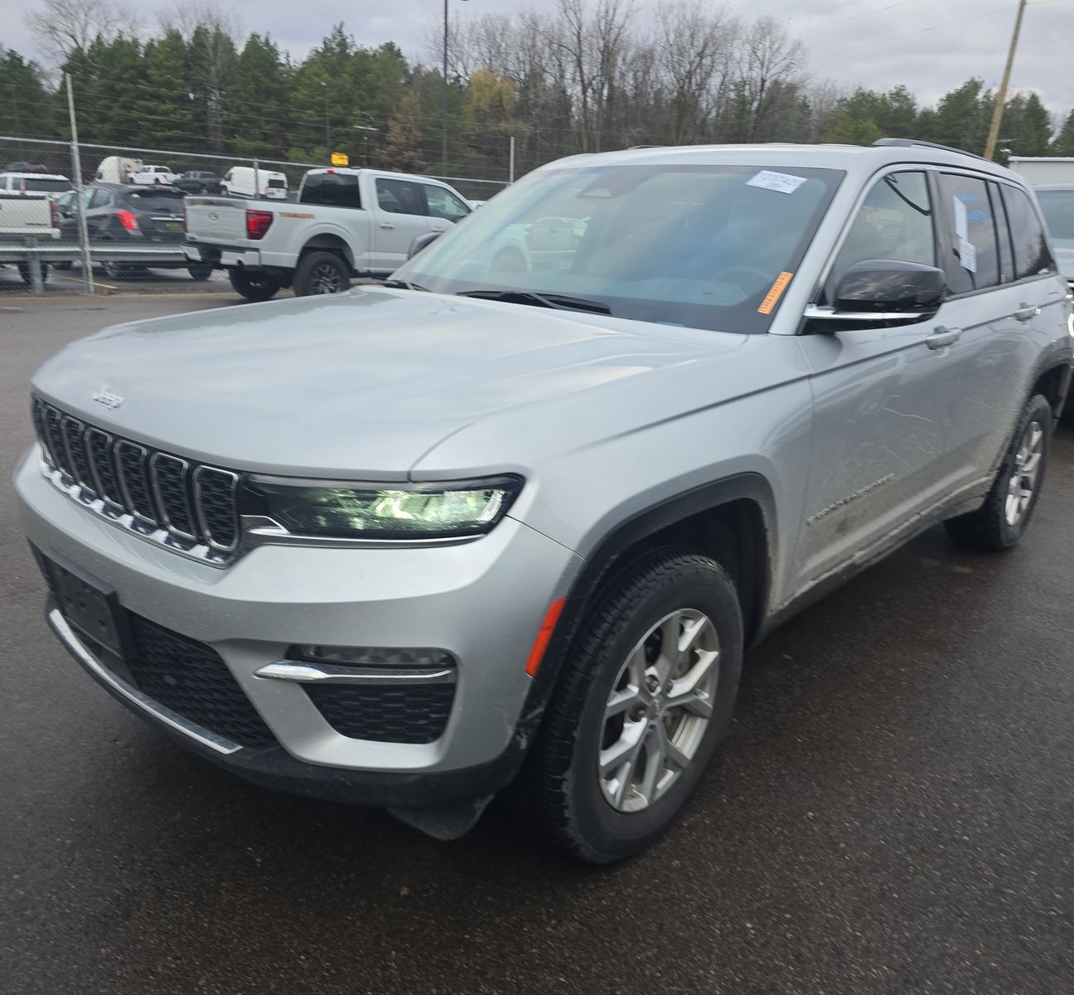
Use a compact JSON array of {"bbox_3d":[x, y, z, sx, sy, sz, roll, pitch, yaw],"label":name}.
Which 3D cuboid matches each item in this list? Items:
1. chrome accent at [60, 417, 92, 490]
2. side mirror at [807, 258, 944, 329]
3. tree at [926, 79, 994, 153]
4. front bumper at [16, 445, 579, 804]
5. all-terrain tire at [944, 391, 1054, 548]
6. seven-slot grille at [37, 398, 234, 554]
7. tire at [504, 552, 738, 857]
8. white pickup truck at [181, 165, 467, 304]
[{"bbox_3d":[-1.050,-0.100,2.023,0.115,0.165,0.040,17,23,40],"label":"chrome accent"},{"bbox_3d":[0.921,-0.547,2.394,0.270,0.190,0.200,17,23,40],"label":"side mirror"},{"bbox_3d":[28.634,-23.196,62.000,4.364,11.474,4.364,9,19,22],"label":"tree"},{"bbox_3d":[-0.808,0.233,2.177,1.930,0.590,0.600,17,23,40],"label":"front bumper"},{"bbox_3d":[2.225,-0.142,4.240,0.265,0.760,0.770,17,23,40],"label":"all-terrain tire"},{"bbox_3d":[-0.923,-0.072,1.937,1.000,0.180,0.100,17,23,40],"label":"seven-slot grille"},{"bbox_3d":[0.216,0.467,2.147,0.265,0.760,0.770,17,23,40],"label":"tire"},{"bbox_3d":[-2.672,-4.316,14.563,2.080,2.020,5.890,17,23,38],"label":"white pickup truck"}]

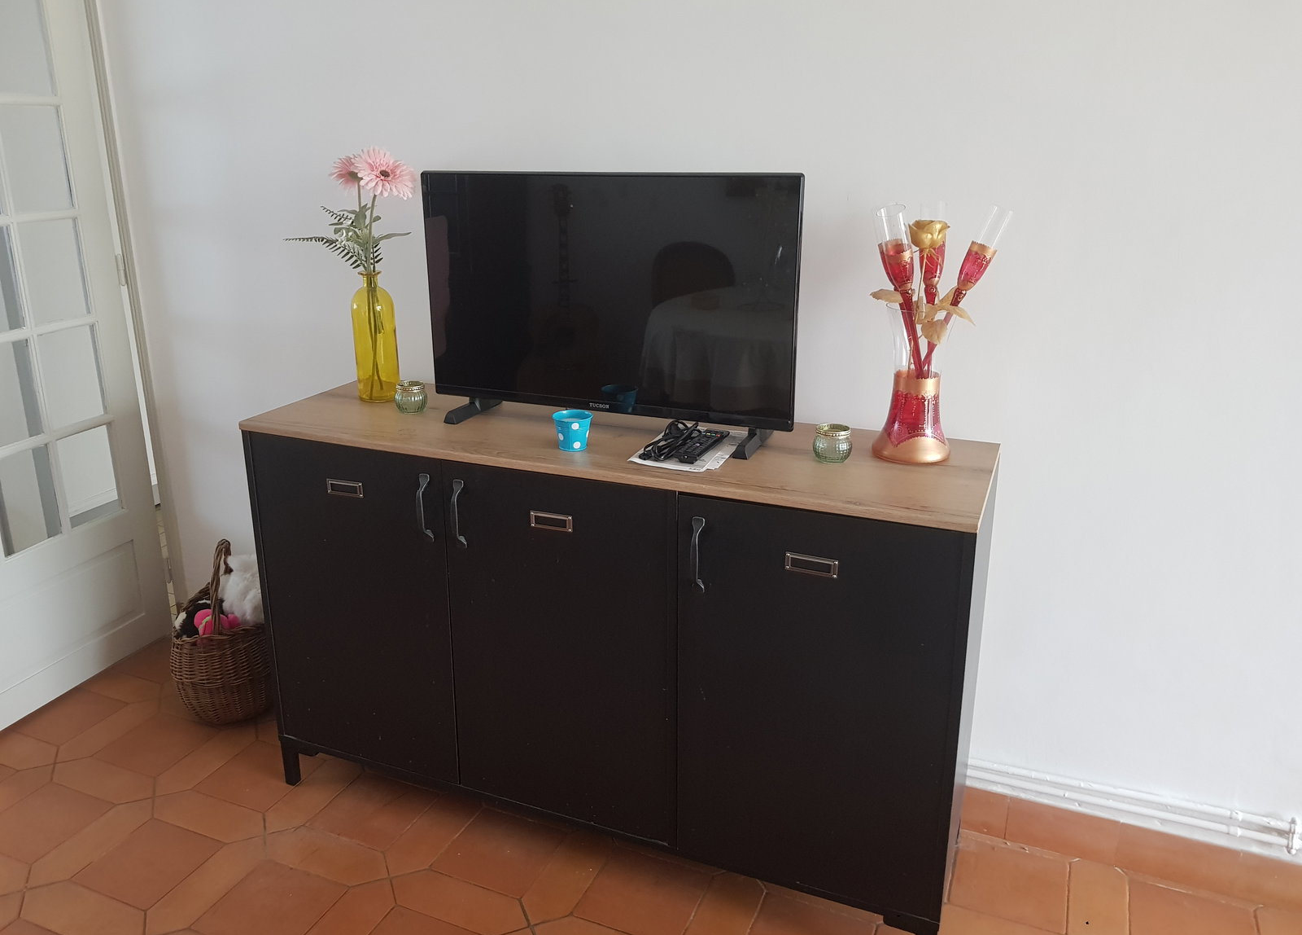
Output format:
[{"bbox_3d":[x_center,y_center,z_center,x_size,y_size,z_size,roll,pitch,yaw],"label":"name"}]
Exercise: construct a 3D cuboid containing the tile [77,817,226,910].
[{"bbox_3d":[-0.986,0.781,1.926,0.200,0.016,0.200,8,19,22],"label":"tile"}]

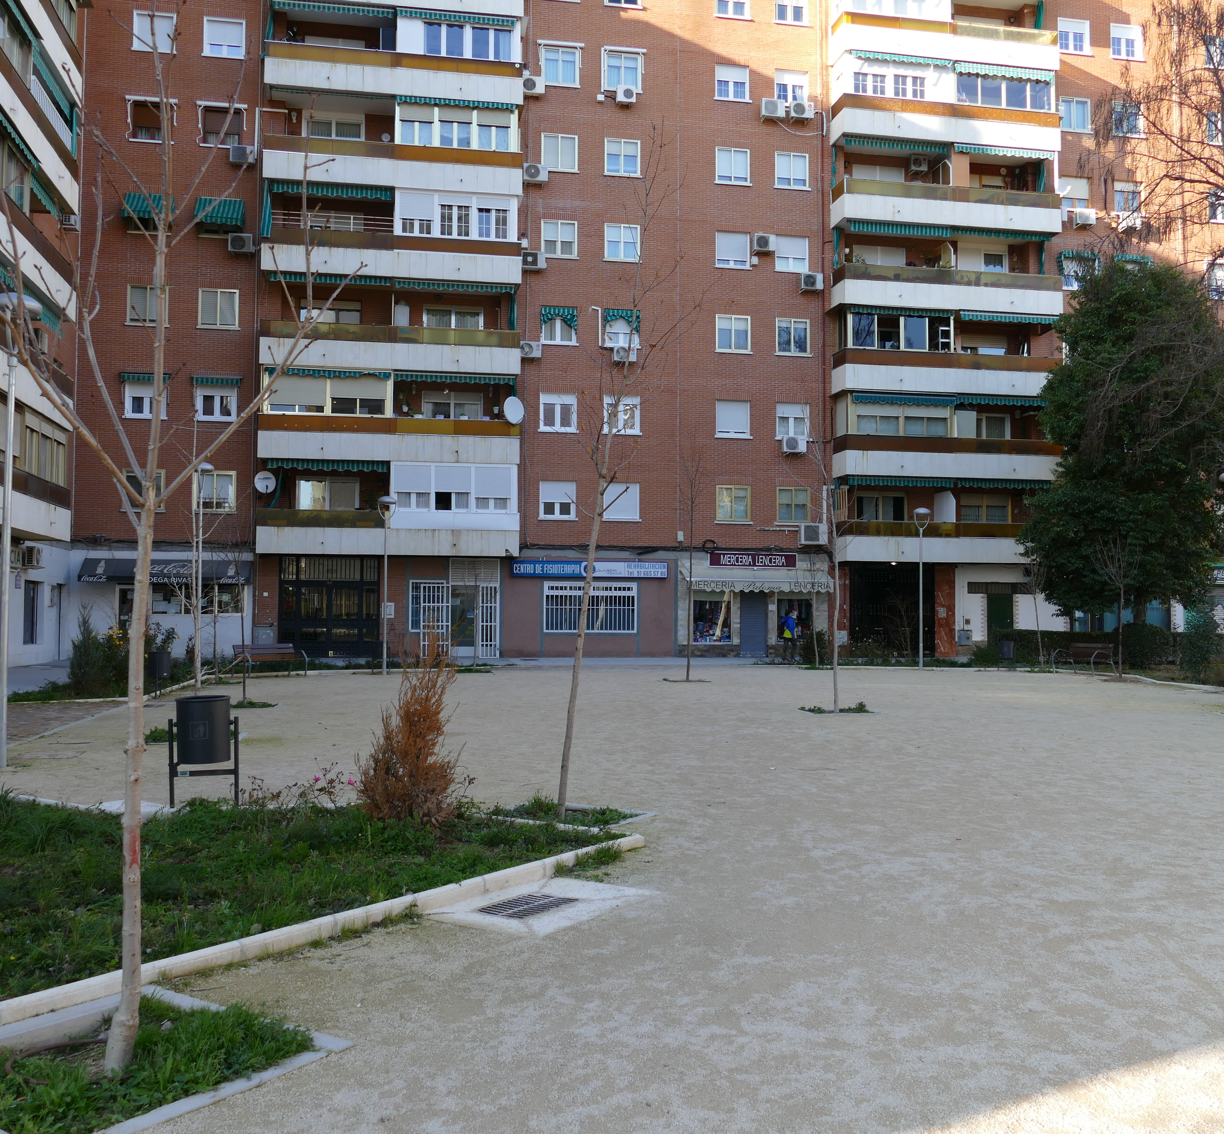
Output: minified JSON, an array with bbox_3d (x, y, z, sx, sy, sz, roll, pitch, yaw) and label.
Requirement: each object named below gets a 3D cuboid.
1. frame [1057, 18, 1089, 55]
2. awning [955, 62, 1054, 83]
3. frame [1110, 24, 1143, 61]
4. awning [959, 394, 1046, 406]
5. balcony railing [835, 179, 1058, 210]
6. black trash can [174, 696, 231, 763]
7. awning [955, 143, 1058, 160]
[{"bbox_3d":[16.168,-18.484,41.287,1.248,1.235,0.160,1,-3,-11],"label":"frame"},{"bbox_3d":[13.570,-17.089,40.756,3.750,0.450,0.420,1,-3,-11],"label":"awning"},{"bbox_3d":[18.628,-18.940,42.685,1.294,1.281,0.130,1,-3,-11],"label":"frame"},{"bbox_3d":[13.299,-5.600,40.127,3.515,0.309,0.350,1,-3,-11],"label":"awning"},{"bbox_3d":[11.488,-12.565,40.498,7.835,0.499,1.182,1,-3,-11],"label":"balcony railing"},{"bbox_3d":[-2.899,1.153,8.361,0.381,0.450,0.381,1,-3,-15],"label":"black trash can"},{"bbox_3d":[13.399,-14.145,40.298,3.769,0.296,0.300,1,-3,-11],"label":"awning"}]

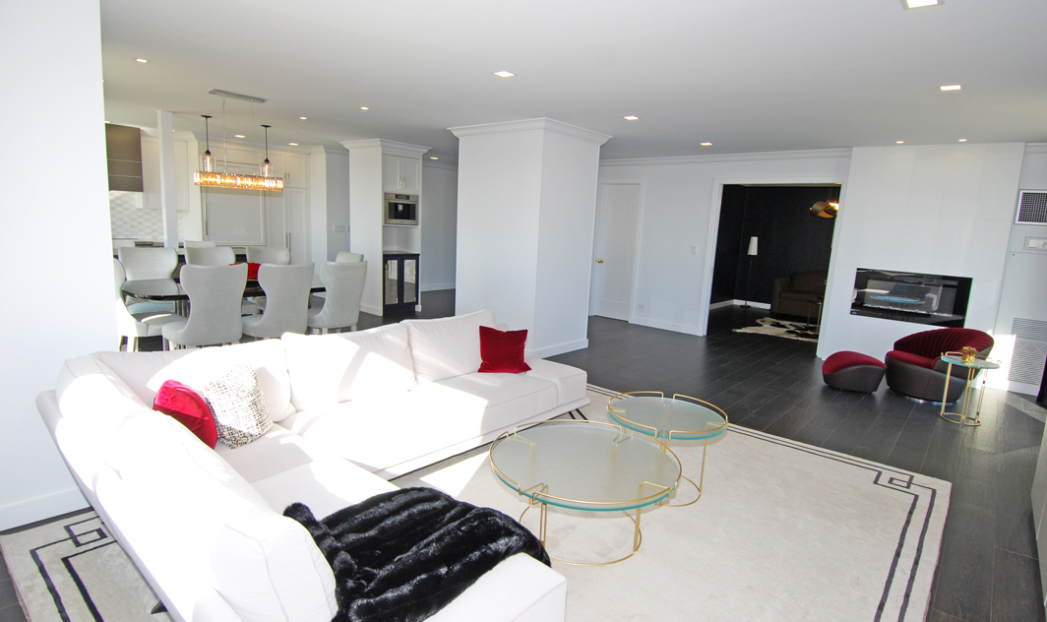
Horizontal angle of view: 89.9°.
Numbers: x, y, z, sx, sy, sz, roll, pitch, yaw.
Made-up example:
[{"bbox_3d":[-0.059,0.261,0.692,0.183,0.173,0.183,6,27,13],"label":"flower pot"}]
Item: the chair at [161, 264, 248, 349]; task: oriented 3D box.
[{"bbox_3d":[-2.627,0.122,4.434,0.680,1.030,0.560,11,13,41],"label":"chair"}]

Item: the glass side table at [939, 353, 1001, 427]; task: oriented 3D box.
[{"bbox_3d":[3.684,0.669,4.371,0.390,0.540,0.390,11,13,41],"label":"glass side table"}]

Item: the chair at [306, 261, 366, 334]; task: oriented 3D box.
[{"bbox_3d":[-1.930,-0.001,5.194,0.520,1.010,0.610,-6,13,-42],"label":"chair"}]

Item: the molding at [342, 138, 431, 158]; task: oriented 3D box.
[{"bbox_3d":[-1.961,-2.336,7.586,0.870,0.120,0.930,11,13,39],"label":"molding"}]

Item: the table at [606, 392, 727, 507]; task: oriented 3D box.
[{"bbox_3d":[0.809,0.797,3.044,0.670,0.465,0.670,3,10,0],"label":"table"}]

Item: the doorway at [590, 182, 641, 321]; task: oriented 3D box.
[{"bbox_3d":[1.413,-0.878,8.045,0.700,2.060,0.120,11,13,39],"label":"doorway"}]

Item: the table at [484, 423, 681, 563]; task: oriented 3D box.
[{"bbox_3d":[0.290,0.892,2.596,0.920,0.385,0.920,3,10,0],"label":"table"}]

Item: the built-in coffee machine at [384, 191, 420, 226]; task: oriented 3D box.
[{"bbox_3d":[-1.911,-1.505,7.784,0.400,0.453,0.600,10,12,39],"label":"built-in coffee machine"}]

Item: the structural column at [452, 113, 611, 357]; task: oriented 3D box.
[{"bbox_3d":[0.000,-0.858,6.407,1.480,2.520,1.110,11,13,41],"label":"structural column"}]

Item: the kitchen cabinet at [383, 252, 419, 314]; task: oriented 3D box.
[{"bbox_3d":[-2.020,-0.436,7.978,0.600,0.900,0.650,11,13,39],"label":"kitchen cabinet"}]

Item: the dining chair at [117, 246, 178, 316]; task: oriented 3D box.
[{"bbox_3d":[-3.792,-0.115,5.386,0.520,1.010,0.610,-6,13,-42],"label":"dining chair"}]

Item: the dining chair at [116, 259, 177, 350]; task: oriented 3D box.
[{"bbox_3d":[-3.252,0.051,4.569,0.610,1.010,0.520,-6,13,-42],"label":"dining chair"}]

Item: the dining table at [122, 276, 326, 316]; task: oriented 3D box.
[{"bbox_3d":[-2.839,0.089,5.388,1.250,0.750,2.080,11,13,41],"label":"dining table"}]

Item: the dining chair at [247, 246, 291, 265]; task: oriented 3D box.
[{"bbox_3d":[-2.941,-0.218,6.314,0.680,1.030,0.560,11,13,41],"label":"dining chair"}]

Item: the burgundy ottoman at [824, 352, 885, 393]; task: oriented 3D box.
[{"bbox_3d":[3.233,0.567,5.115,0.500,0.370,0.430,11,13,39],"label":"burgundy ottoman"}]

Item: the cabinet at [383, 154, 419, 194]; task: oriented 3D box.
[{"bbox_3d":[-1.978,-2.052,7.909,0.500,0.520,0.620,11,13,41],"label":"cabinet"}]

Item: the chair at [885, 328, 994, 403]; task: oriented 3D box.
[{"bbox_3d":[4.076,0.464,5.098,0.800,0.640,0.820,-5,12,-35],"label":"chair"}]

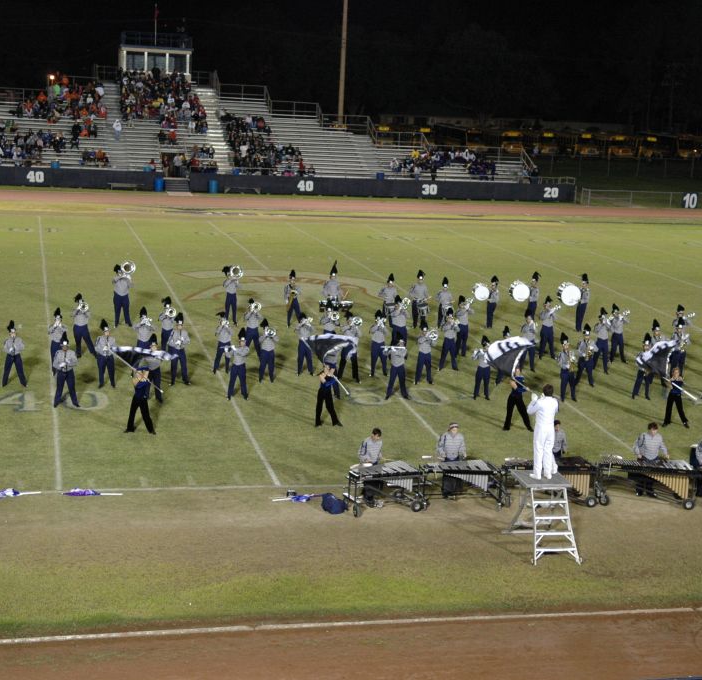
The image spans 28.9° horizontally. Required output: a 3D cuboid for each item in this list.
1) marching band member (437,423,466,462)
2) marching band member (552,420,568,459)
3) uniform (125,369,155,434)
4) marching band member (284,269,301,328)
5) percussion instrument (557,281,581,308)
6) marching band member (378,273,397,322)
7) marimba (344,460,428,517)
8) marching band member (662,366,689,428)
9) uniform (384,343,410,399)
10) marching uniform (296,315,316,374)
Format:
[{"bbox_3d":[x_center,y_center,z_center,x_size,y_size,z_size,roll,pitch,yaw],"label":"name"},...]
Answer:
[{"bbox_3d":[2.111,2.545,28.617,0.570,1.660,0.420,3,11,-3],"label":"marching band member"},{"bbox_3d":[4.396,2.539,29.381,0.520,1.610,0.400,3,11,-2],"label":"marching band member"},{"bbox_3d":[-4.995,1.414,32.280,0.700,1.580,0.500,-1,12,-13],"label":"uniform"},{"bbox_3d":[-1.854,-1.399,45.311,0.600,1.870,0.500,1,11,-11],"label":"marching band member"},{"bbox_3d":[7.469,-1.563,46.827,0.720,0.720,0.400,0,12,-13],"label":"percussion instrument"},{"bbox_3d":[1.332,-1.336,45.930,0.620,1.830,0.500,0,12,-13],"label":"marching band member"},{"bbox_3d":[0.663,3.013,27.892,1.480,0.860,0.800,-2,12,-23],"label":"marimba"},{"bbox_3d":[8.441,1.484,35.316,0.700,1.600,0.450,3,11,-2],"label":"marching band member"},{"bbox_3d":[1.224,0.728,36.679,0.620,1.770,0.420,0,12,-13],"label":"uniform"},{"bbox_3d":[-1.293,0.103,38.764,0.560,1.830,0.460,-1,12,-18],"label":"marching uniform"}]

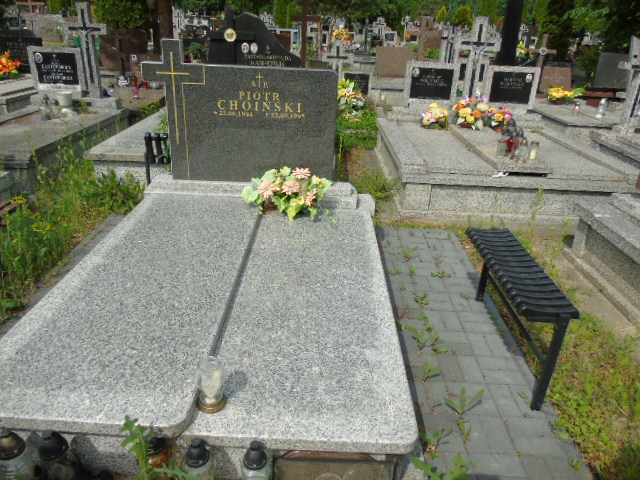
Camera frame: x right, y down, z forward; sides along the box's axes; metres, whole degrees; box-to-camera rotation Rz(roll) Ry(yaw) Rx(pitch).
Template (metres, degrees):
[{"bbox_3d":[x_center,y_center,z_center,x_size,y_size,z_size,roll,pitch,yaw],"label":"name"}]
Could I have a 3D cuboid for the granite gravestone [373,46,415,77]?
[{"bbox_3d":[1.704,-4.123,10.728,0.832,0.612,0.120,3,25,0],"label":"granite gravestone"}]

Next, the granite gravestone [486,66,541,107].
[{"bbox_3d":[2.597,-2.067,6.259,0.625,0.509,0.130,3,22,0],"label":"granite gravestone"}]

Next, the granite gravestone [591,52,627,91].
[{"bbox_3d":[5.648,-3.253,8.914,0.720,0.700,0.120,2,19,0],"label":"granite gravestone"}]

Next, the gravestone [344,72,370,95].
[{"bbox_3d":[0.645,-2.585,7.852,0.480,0.500,0.120,2,26,0],"label":"gravestone"}]

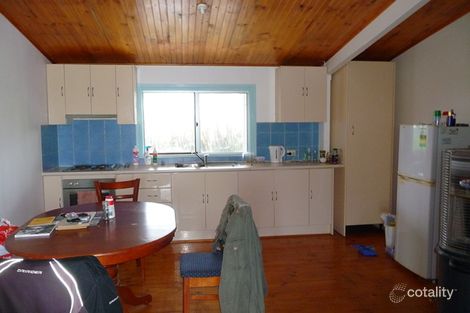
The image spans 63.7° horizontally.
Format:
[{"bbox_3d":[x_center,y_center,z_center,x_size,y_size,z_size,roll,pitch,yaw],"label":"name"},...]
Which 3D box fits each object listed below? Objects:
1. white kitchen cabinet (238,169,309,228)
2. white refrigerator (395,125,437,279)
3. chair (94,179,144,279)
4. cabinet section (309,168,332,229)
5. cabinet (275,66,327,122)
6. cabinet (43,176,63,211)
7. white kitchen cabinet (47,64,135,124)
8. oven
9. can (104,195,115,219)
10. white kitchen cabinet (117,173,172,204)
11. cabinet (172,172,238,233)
[{"bbox_3d":[0.461,0.506,5.005,0.908,0.738,0.571,-1,5,-7],"label":"white kitchen cabinet"},{"bbox_3d":[1.998,0.401,3.681,0.590,1.408,0.545,-1,5,-7],"label":"white refrigerator"},{"bbox_3d":[-1.204,0.676,3.866,0.440,0.870,0.480,-2,5,-18],"label":"chair"},{"bbox_3d":[1.075,0.513,5.116,0.318,0.760,0.561,-1,5,-7],"label":"cabinet section"},{"bbox_3d":[0.881,-0.815,5.077,0.604,0.713,0.329,-1,5,-7],"label":"cabinet"},{"bbox_3d":[-2.138,0.558,4.695,0.205,0.735,0.580,-1,5,-7],"label":"cabinet"},{"bbox_3d":[-1.761,-0.760,4.751,1.010,0.713,0.329,-1,5,-7],"label":"white kitchen cabinet"},{"bbox_3d":[-1.742,0.538,4.717,0.600,0.595,0.541,-1,5,-7],"label":"oven"},{"bbox_3d":[-0.932,0.374,2.808,0.066,0.160,0.066,-1,5,-7],"label":"can"},{"bbox_3d":[-1.115,0.538,4.821,0.650,0.735,0.580,-1,5,-7],"label":"white kitchen cabinet"},{"bbox_3d":[-0.391,0.523,4.910,0.810,0.735,0.580,-1,5,-7],"label":"cabinet"}]

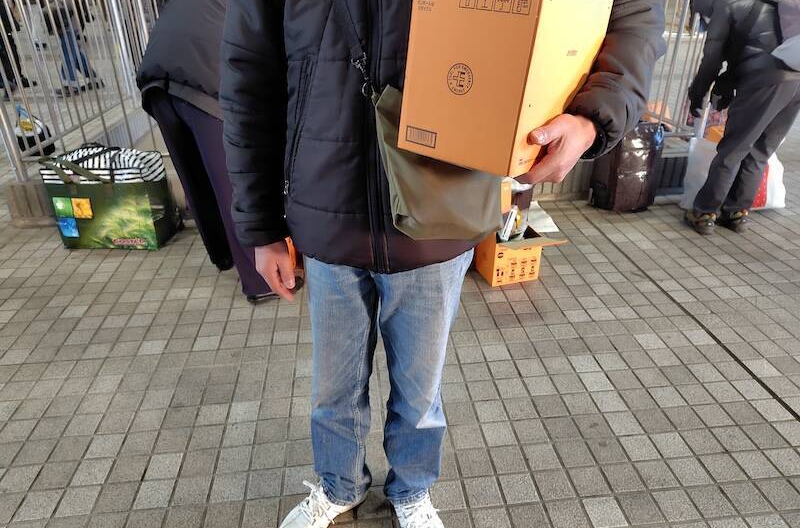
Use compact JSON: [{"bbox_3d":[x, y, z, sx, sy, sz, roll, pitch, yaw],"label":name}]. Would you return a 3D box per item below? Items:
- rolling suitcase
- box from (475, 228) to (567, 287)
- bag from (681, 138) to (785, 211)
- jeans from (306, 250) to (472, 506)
[{"bbox_3d":[1.354,-0.556,3.119,0.360,0.480,0.230,-1,29,0],"label":"rolling suitcase"},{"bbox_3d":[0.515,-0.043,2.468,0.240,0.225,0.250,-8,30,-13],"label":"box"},{"bbox_3d":[1.994,-0.550,3.178,0.540,0.400,0.280,-2,29,-2],"label":"bag"},{"bbox_3d":[-0.033,0.225,1.247,0.370,0.880,0.260,2,29,4],"label":"jeans"}]

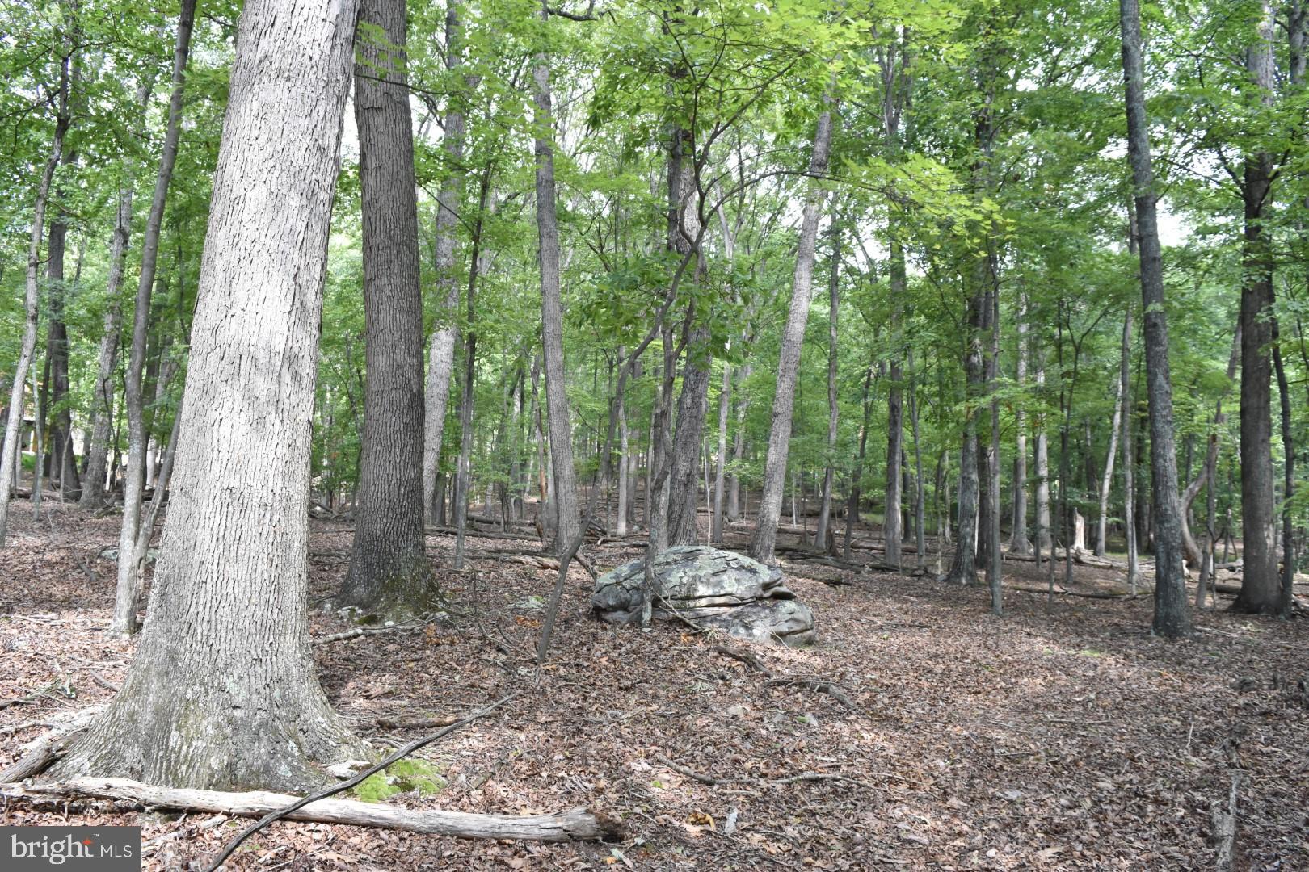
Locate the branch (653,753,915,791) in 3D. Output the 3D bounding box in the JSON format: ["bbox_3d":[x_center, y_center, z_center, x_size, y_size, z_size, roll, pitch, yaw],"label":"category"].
[{"bbox_3d":[0.664,1.714,5.041,1.328,0.060,0.330,2,-2,8],"label":"branch"}]

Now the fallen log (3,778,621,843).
[{"bbox_3d":[-1.434,1.547,4.084,2.595,0.150,0.180,2,-2,2],"label":"fallen log"}]

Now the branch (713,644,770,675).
[{"bbox_3d":[0.699,1.791,7.965,0.150,0.100,0.954,3,-2,-23],"label":"branch"}]

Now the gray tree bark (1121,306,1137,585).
[{"bbox_3d":[8.319,0.199,17.173,0.212,5.001,0.212,-1,-3,26],"label":"gray tree bark"}]

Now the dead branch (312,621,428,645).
[{"bbox_3d":[-2.414,1.667,8.409,0.180,0.110,1.176,1,-2,34],"label":"dead branch"}]

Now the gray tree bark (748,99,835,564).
[{"bbox_3d":[2.693,-2.045,18.843,0.482,8.981,0.482,7,-3,7],"label":"gray tree bark"}]

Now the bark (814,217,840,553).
[{"bbox_3d":[4.046,-1.199,22.775,0.328,7.770,0.328,2,-3,10],"label":"bark"}]

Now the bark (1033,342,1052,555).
[{"bbox_3d":[9.575,0.305,24.219,0.375,5.260,0.375,-1,-3,22],"label":"bark"}]

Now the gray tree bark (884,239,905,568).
[{"bbox_3d":[4.226,-0.577,17.300,0.340,5.806,0.340,1,-3,0],"label":"gray tree bark"}]

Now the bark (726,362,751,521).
[{"bbox_3d":[2.771,0.163,32.239,0.433,5.246,0.433,4,-3,5],"label":"bark"}]

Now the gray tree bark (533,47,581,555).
[{"bbox_3d":[-1.980,-2.716,19.378,0.515,10.026,0.515,-3,-3,-5],"label":"gray tree bark"}]

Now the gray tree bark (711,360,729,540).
[{"bbox_3d":[1.732,0.399,25.189,0.286,4.692,0.286,2,-3,4],"label":"gray tree bark"}]

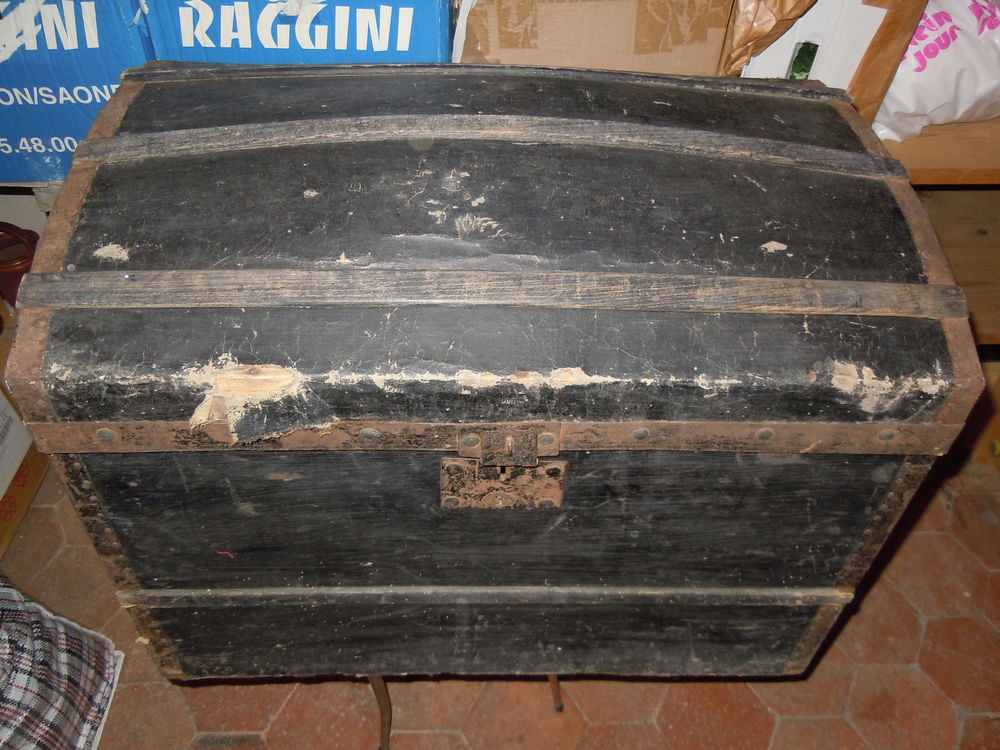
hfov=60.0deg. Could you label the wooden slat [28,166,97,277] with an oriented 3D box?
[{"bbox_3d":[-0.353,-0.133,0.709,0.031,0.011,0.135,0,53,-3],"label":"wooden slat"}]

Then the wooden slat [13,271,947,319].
[{"bbox_3d":[0.004,-0.065,0.673,0.740,0.019,0.032,0,65,-3],"label":"wooden slat"}]

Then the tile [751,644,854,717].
[{"bbox_3d":[0.505,0.503,1.481,0.202,0.015,0.175,0,45,-2],"label":"tile"}]

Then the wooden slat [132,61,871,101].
[{"bbox_3d":[-0.004,-0.299,0.888,0.740,0.022,0.032,0,34,-3],"label":"wooden slat"}]

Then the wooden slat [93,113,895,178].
[{"bbox_3d":[0.001,-0.202,0.761,0.740,0.038,0.032,0,49,-3],"label":"wooden slat"}]

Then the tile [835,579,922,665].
[{"bbox_3d":[0.658,0.438,1.551,0.202,0.015,0.175,0,45,-2],"label":"tile"}]

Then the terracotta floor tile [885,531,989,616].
[{"bbox_3d":[0.812,0.373,1.621,0.202,0.015,0.175,0,45,-2],"label":"terracotta floor tile"}]

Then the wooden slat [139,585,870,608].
[{"bbox_3d":[-0.005,0.220,0.858,0.720,0.026,0.011,0,45,-3],"label":"wooden slat"}]

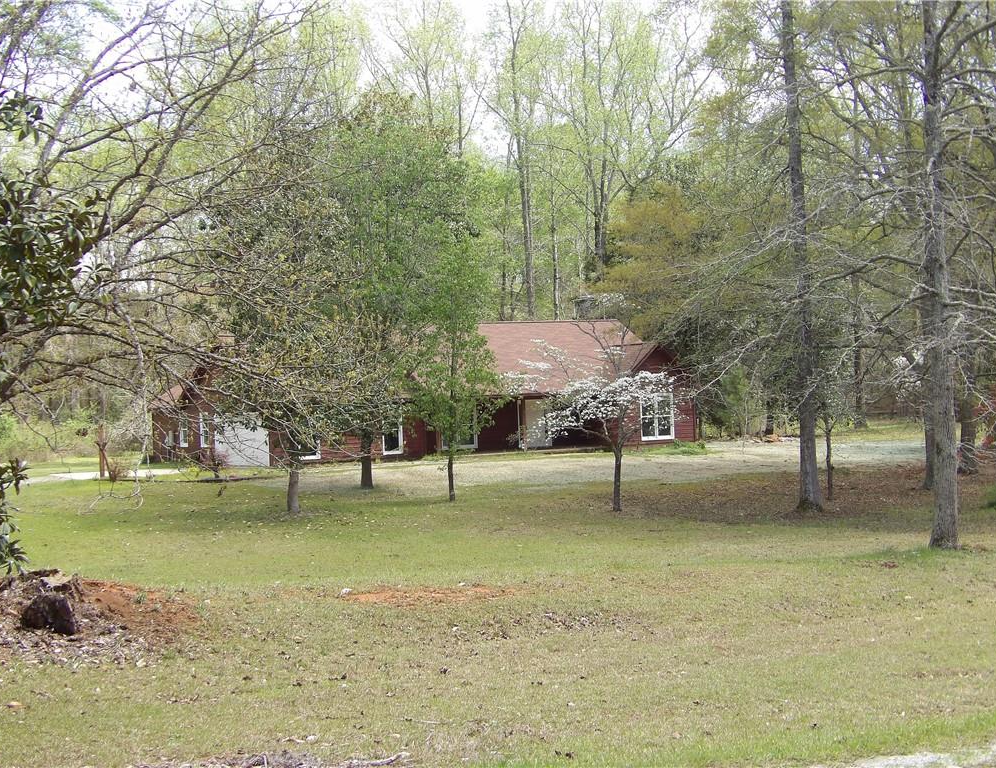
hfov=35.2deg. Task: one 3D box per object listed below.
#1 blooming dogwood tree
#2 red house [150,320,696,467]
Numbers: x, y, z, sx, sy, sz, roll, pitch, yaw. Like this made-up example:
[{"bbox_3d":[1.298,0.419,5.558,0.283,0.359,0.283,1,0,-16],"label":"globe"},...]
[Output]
[{"bbox_3d":[2.134,1.062,30.000,2.600,2.680,2.600,-2,0,0],"label":"blooming dogwood tree"},{"bbox_3d":[-3.544,0.223,74.361,21.800,6.250,14.200,-2,0,-32],"label":"red house"}]

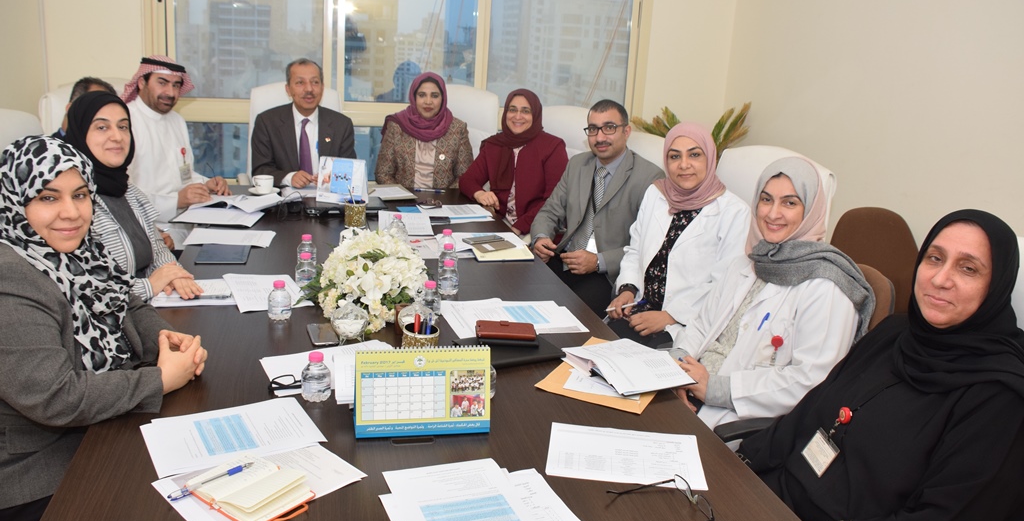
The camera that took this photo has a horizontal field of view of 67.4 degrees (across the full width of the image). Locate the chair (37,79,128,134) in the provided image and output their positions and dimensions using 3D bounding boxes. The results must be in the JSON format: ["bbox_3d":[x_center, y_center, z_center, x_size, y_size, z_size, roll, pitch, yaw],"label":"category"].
[{"bbox_3d":[-1.870,-0.237,3.770,0.680,1.210,0.660,16,20,37],"label":"chair"}]

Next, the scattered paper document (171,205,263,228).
[{"bbox_3d":[-1.154,-0.172,3.033,0.300,0.025,0.240,-5,19,-28],"label":"scattered paper document"}]

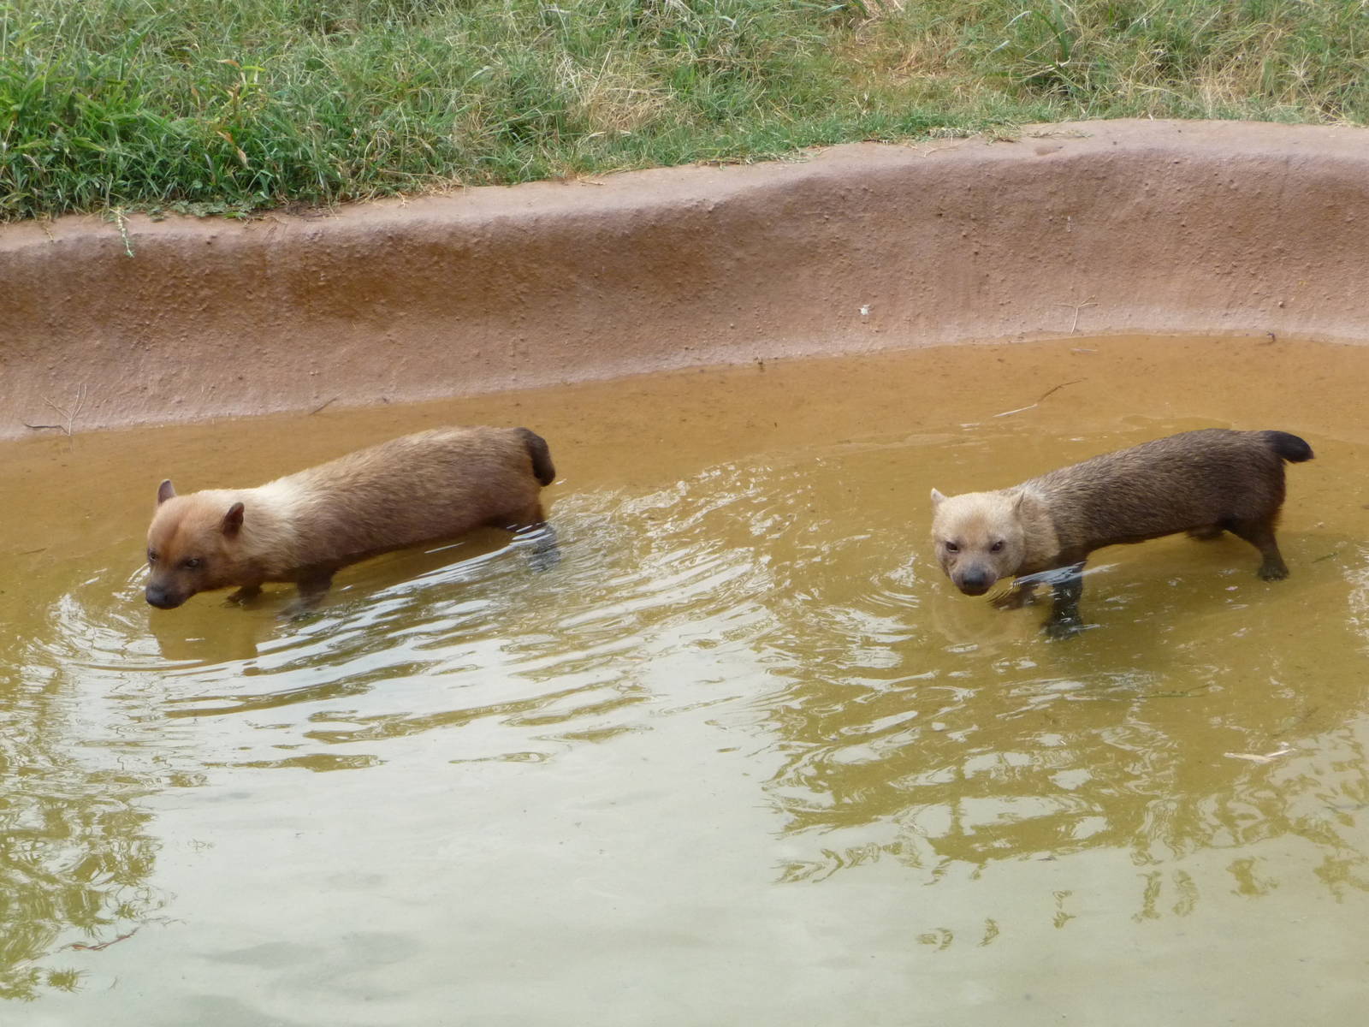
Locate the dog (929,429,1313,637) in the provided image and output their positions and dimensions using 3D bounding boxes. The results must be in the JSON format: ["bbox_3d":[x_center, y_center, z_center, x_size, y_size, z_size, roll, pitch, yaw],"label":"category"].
[{"bbox_3d":[0.648,0.028,4.878,0.600,0.255,0.190,-11,24,-27],"label":"dog"}]

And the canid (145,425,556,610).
[{"bbox_3d":[-0.494,0.013,4.914,0.650,0.235,0.175,-13,25,-31],"label":"canid"}]

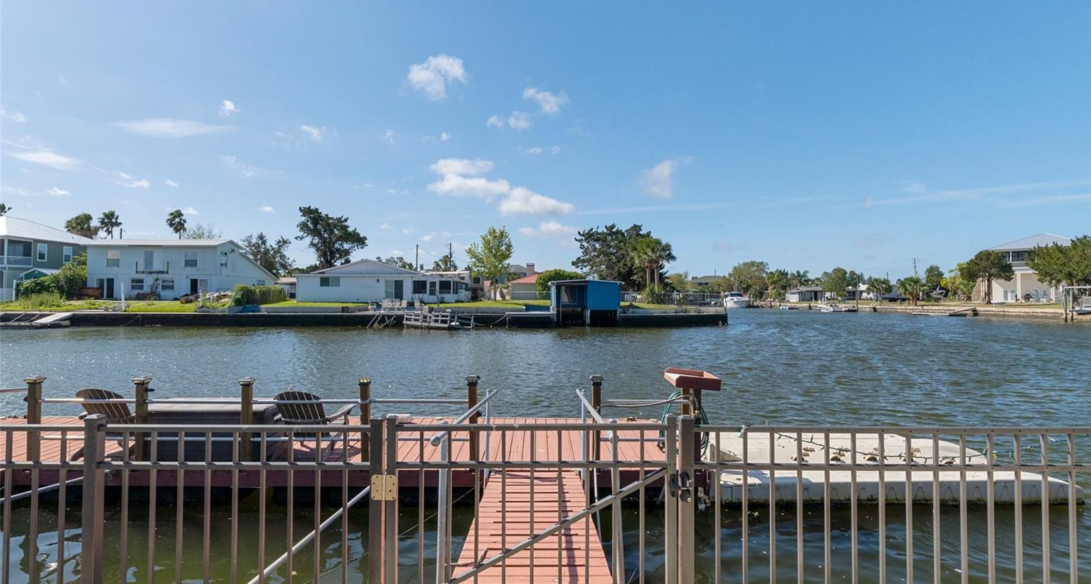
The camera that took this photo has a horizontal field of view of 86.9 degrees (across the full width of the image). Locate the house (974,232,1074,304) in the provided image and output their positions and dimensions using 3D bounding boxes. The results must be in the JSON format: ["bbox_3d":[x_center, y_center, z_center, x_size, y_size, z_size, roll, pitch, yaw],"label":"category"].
[{"bbox_3d":[71.500,-3.600,83.000,14.500,10.000,13.000,0,0,32],"label":"house"}]

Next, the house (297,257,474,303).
[{"bbox_3d":[-16.200,-1.100,61.800,15.500,4.350,12.500,0,0,0],"label":"house"}]

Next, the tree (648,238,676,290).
[{"bbox_3d":[10.600,-1.950,54.000,3.200,6.100,3.200,0,0,0],"label":"tree"}]

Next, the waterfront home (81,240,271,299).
[{"bbox_3d":[-39.050,-2.360,62.800,12.900,6.200,12.000,0,0,0],"label":"waterfront home"}]

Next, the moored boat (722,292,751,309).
[{"bbox_3d":[31.800,1.360,96.000,2.500,2.900,6.400,0,-1,-25],"label":"moored boat"}]

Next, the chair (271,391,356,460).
[{"bbox_3d":[-2.620,1.440,6.520,0.750,0.830,0.840,0,0,7],"label":"chair"}]

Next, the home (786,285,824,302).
[{"bbox_3d":[52.000,0.380,115.000,6.000,3.300,6.200,0,0,6],"label":"home"}]

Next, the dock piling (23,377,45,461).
[{"bbox_3d":[-5.460,1.370,6.150,0.130,0.950,0.130,0,0,0],"label":"dock piling"}]

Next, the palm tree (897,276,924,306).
[{"bbox_3d":[48.300,-0.100,76.000,3.400,4.100,3.300,0,0,0],"label":"palm tree"}]

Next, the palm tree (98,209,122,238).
[{"bbox_3d":[-65.000,-5.700,86.000,3.100,13.000,3.100,0,0,0],"label":"palm tree"}]

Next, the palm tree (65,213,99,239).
[{"bbox_3d":[-62.700,-4.950,78.000,3.700,11.500,3.700,0,0,0],"label":"palm tree"}]

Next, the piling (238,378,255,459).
[{"bbox_3d":[-3.170,1.410,6.100,0.120,0.990,0.120,0,0,0],"label":"piling"}]

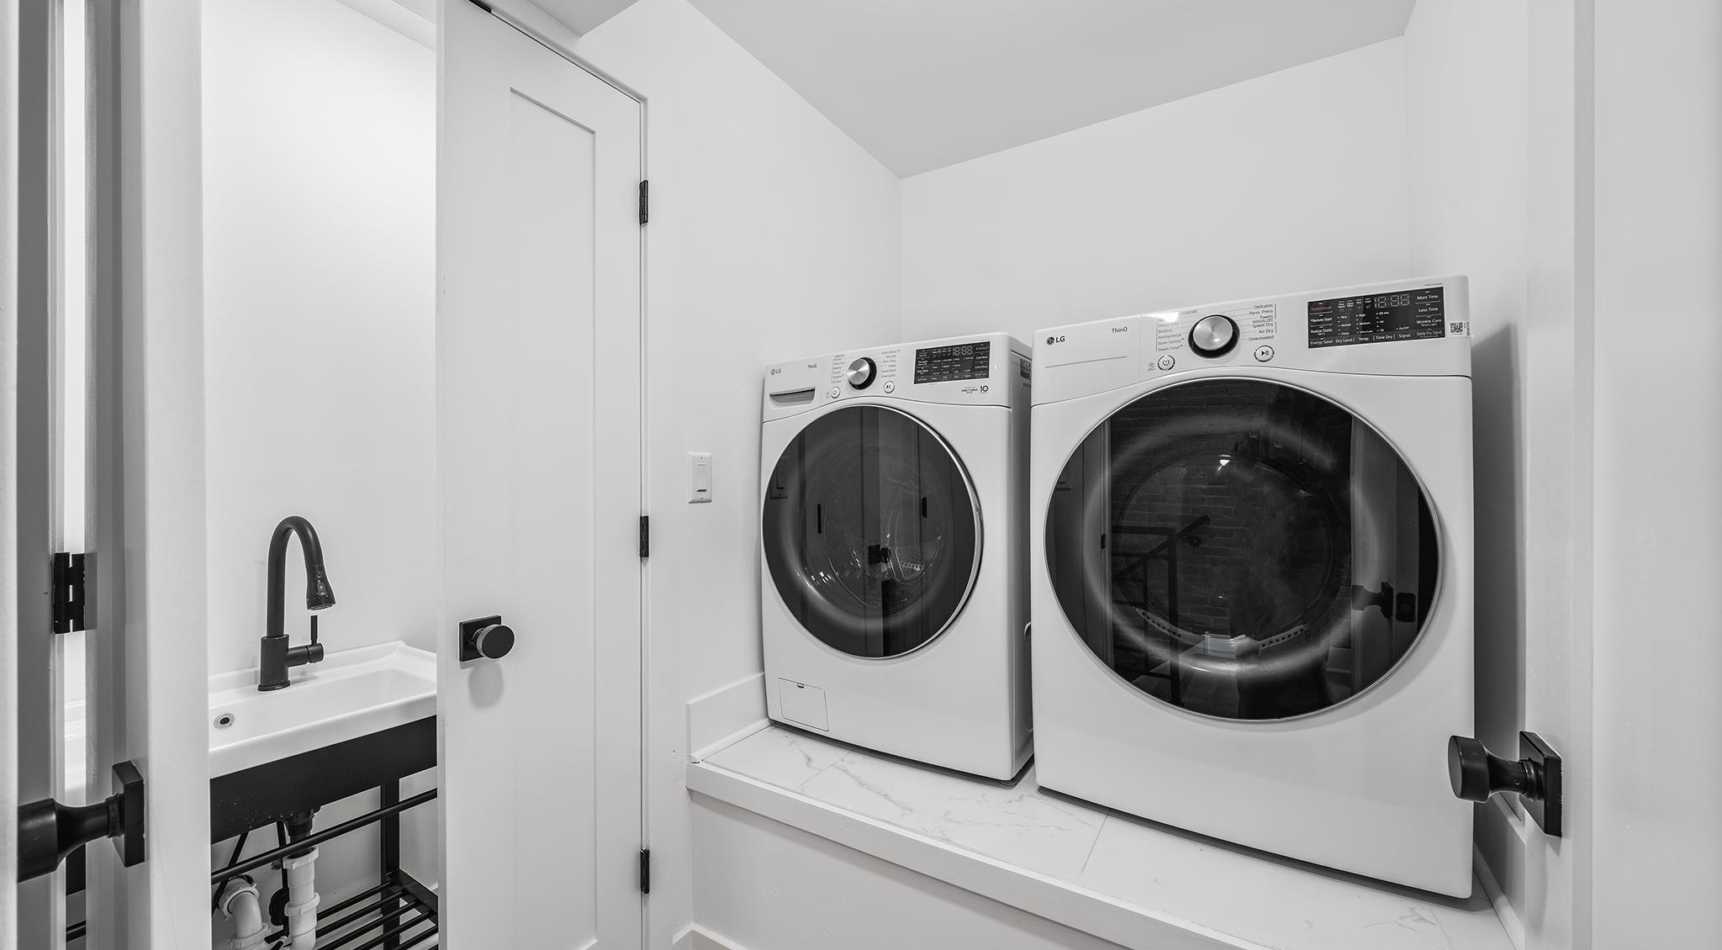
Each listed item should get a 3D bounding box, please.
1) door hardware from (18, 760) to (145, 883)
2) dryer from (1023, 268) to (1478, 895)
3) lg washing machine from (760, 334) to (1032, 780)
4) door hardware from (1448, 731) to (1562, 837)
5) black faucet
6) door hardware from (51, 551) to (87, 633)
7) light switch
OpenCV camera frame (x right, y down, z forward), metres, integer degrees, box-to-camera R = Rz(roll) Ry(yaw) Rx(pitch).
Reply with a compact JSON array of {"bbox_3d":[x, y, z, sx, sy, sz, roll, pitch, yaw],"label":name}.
[{"bbox_3d":[-0.634,0.285,0.507,0.066,0.066,0.064,0,0,33],"label":"door hardware"},{"bbox_3d":[0.832,0.190,1.435,0.686,0.990,0.770,0,0,31],"label":"dryer"},{"bbox_3d":[0.203,0.193,1.815,0.686,0.990,0.770,0,0,31],"label":"lg washing machine"},{"bbox_3d":[0.589,0.276,0.573,0.063,0.066,0.066,0,0,32],"label":"door hardware"},{"bbox_3d":[-1.122,0.265,1.278,0.270,0.360,0.115,0,0,31],"label":"black faucet"},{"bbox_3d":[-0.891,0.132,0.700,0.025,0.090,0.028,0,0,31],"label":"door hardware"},{"bbox_3d":[-0.393,0.007,1.527,0.009,0.122,0.079,0,0,31],"label":"light switch"}]

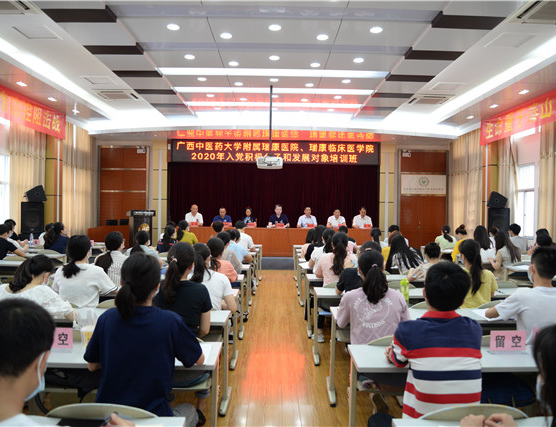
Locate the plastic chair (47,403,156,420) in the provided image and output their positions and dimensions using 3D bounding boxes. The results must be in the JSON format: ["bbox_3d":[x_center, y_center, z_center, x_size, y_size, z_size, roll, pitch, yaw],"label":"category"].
[{"bbox_3d":[-0.757,1.168,2.072,0.470,0.770,0.530,1,0,-1],"label":"plastic chair"}]

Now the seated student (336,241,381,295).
[{"bbox_3d":[0.836,0.922,4.270,0.500,1.283,0.740,1,0,-6],"label":"seated student"}]

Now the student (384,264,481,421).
[{"bbox_3d":[0.771,0.905,2.150,0.480,1.330,0.720,1,0,0],"label":"student"}]

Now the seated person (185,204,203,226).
[{"bbox_3d":[-2.396,0.467,12.180,0.520,1.360,0.650,1,0,-1],"label":"seated person"}]

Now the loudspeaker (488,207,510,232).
[{"bbox_3d":[4.650,0.206,8.950,0.460,0.620,0.420,1,0,23],"label":"loudspeaker"}]

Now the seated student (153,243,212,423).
[{"bbox_3d":[-0.705,0.881,3.150,0.460,1.343,0.720,1,0,2],"label":"seated student"}]

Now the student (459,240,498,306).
[{"bbox_3d":[1.755,0.859,3.952,0.500,1.258,0.680,1,0,-9],"label":"student"}]

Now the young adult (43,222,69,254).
[{"bbox_3d":[-4.041,0.784,7.852,0.460,1.241,0.640,1,0,11],"label":"young adult"}]

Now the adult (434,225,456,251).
[{"bbox_3d":[3.982,0.909,10.151,0.500,1.270,0.720,1,0,-6],"label":"adult"}]

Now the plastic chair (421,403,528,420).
[{"bbox_3d":[0.843,1.194,2.030,0.470,0.767,0.500,1,0,0],"label":"plastic chair"}]

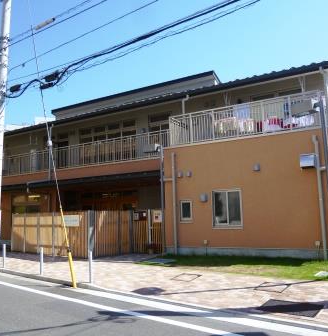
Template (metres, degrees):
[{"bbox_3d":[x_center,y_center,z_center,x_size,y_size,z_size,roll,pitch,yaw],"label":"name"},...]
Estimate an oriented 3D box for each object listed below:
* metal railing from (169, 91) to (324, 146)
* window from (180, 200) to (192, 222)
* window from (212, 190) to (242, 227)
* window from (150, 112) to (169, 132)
[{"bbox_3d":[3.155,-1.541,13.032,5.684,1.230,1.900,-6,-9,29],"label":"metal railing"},{"bbox_3d":[0.872,1.665,12.821,0.505,0.826,0.100,-6,-9,29],"label":"window"},{"bbox_3d":[2.277,1.481,12.048,1.094,1.368,0.120,-6,-9,29],"label":"window"},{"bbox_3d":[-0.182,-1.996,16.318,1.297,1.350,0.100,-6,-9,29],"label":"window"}]

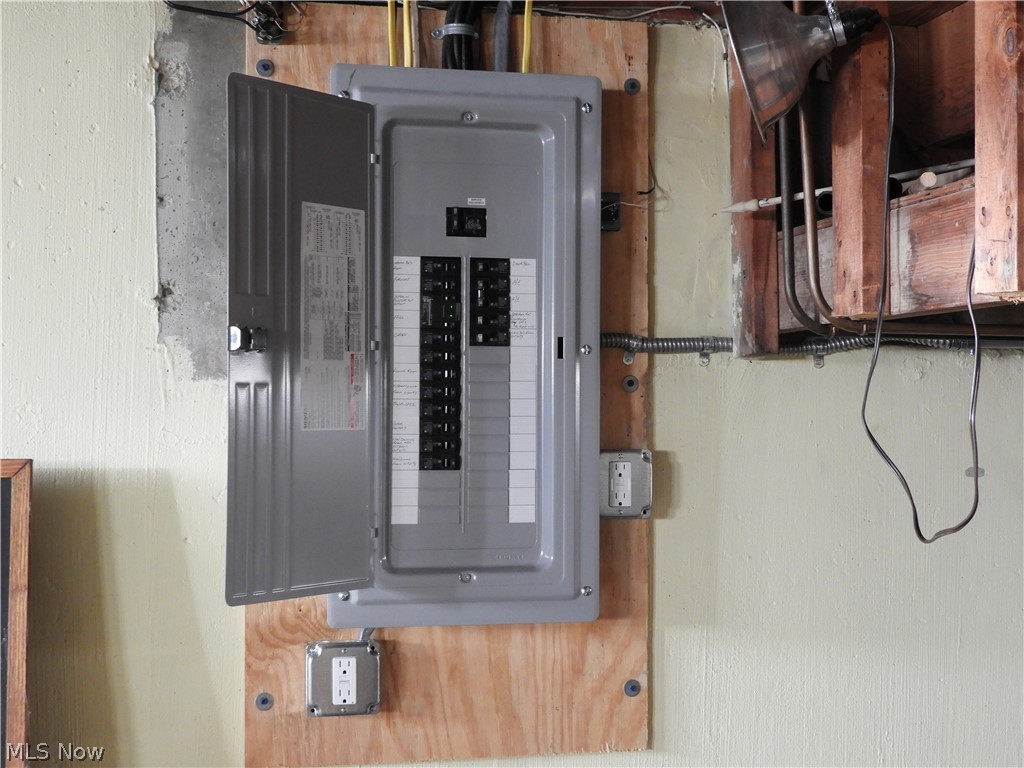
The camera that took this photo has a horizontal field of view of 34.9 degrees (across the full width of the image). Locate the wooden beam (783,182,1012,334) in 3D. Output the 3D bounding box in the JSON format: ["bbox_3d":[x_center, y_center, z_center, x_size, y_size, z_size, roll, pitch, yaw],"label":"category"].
[{"bbox_3d":[0.515,-0.166,2.206,0.040,0.150,0.710,0,-1,-14],"label":"wooden beam"}]

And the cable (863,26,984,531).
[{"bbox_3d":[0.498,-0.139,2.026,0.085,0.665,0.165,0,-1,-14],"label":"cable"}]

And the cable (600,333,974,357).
[{"bbox_3d":[0.437,-0.062,2.546,0.635,0.035,0.030,0,-1,-14],"label":"cable"}]

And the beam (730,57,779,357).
[{"bbox_3d":[0.375,-0.295,2.520,0.040,0.500,0.089,0,-1,-14],"label":"beam"}]

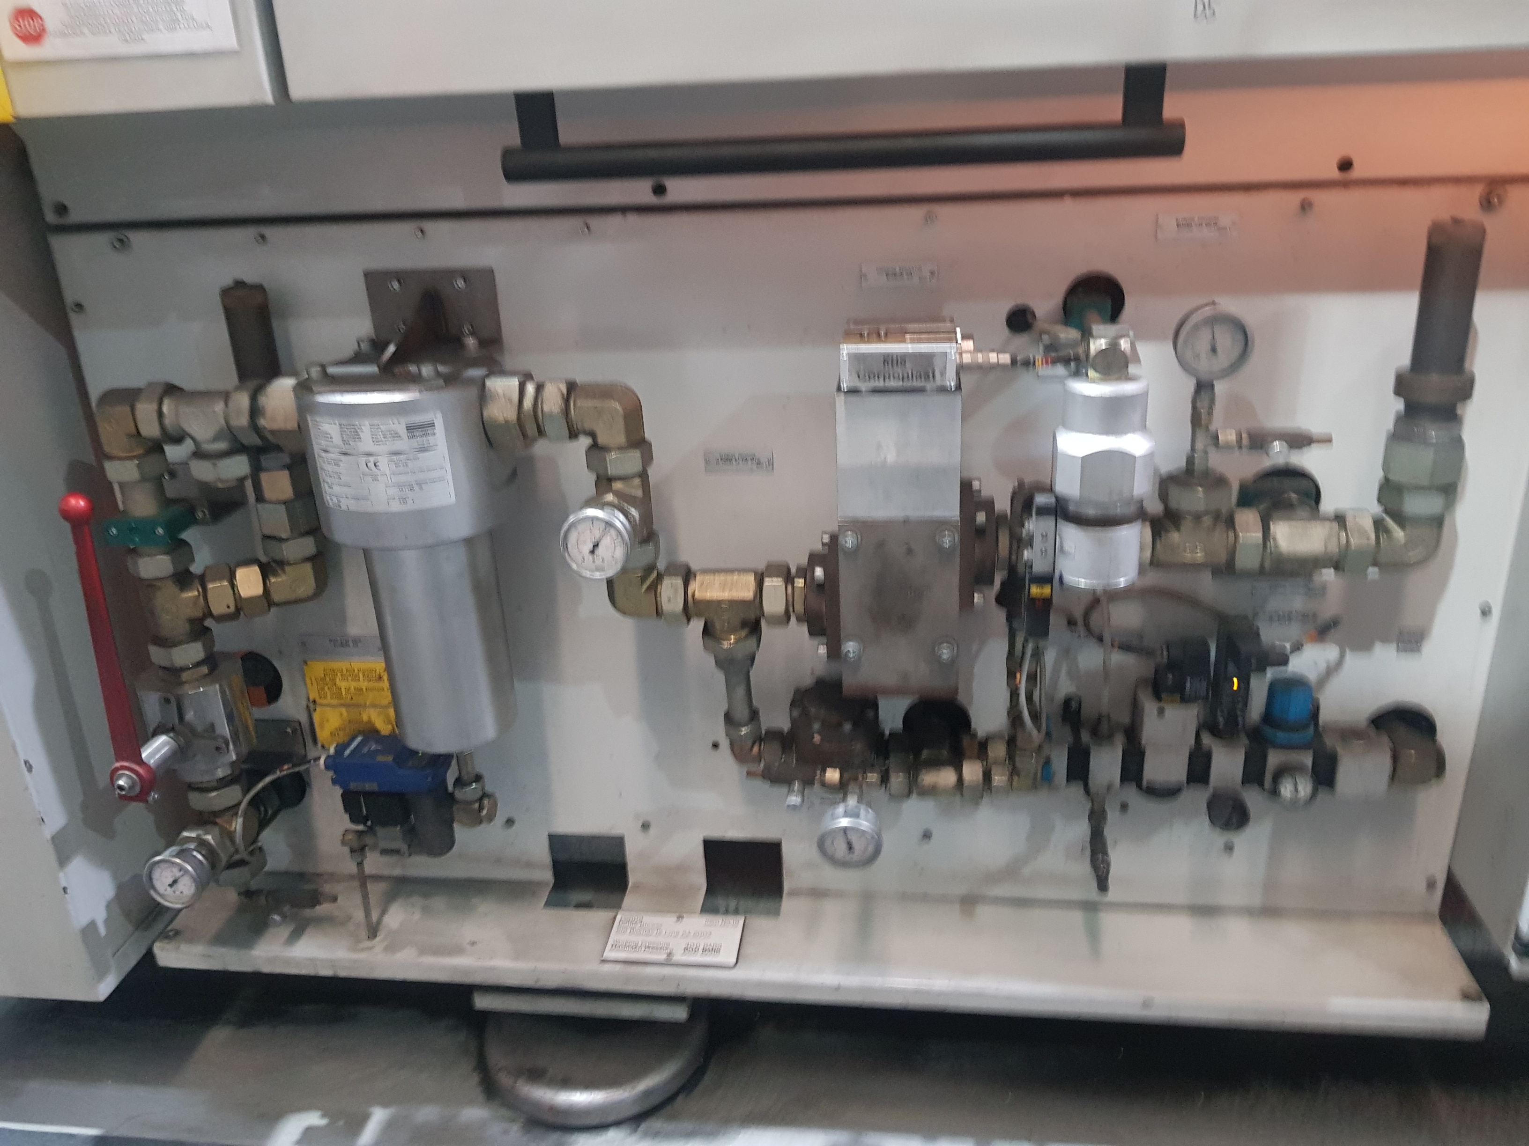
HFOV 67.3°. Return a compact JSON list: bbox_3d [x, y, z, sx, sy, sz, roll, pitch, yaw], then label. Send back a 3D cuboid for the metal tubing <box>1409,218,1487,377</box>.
[{"bbox_3d":[0.549,-0.220,0.924,0.038,0.115,0.038,0,22,8],"label":"metal tubing"}]

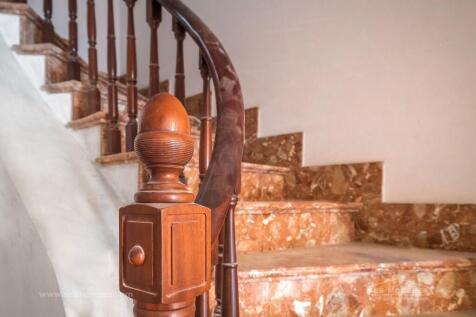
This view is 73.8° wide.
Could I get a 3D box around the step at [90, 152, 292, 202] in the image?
[{"bbox_3d":[-0.155,0.098,1.470,0.820,0.170,0.330,4,-6,-44],"label":"step"}]

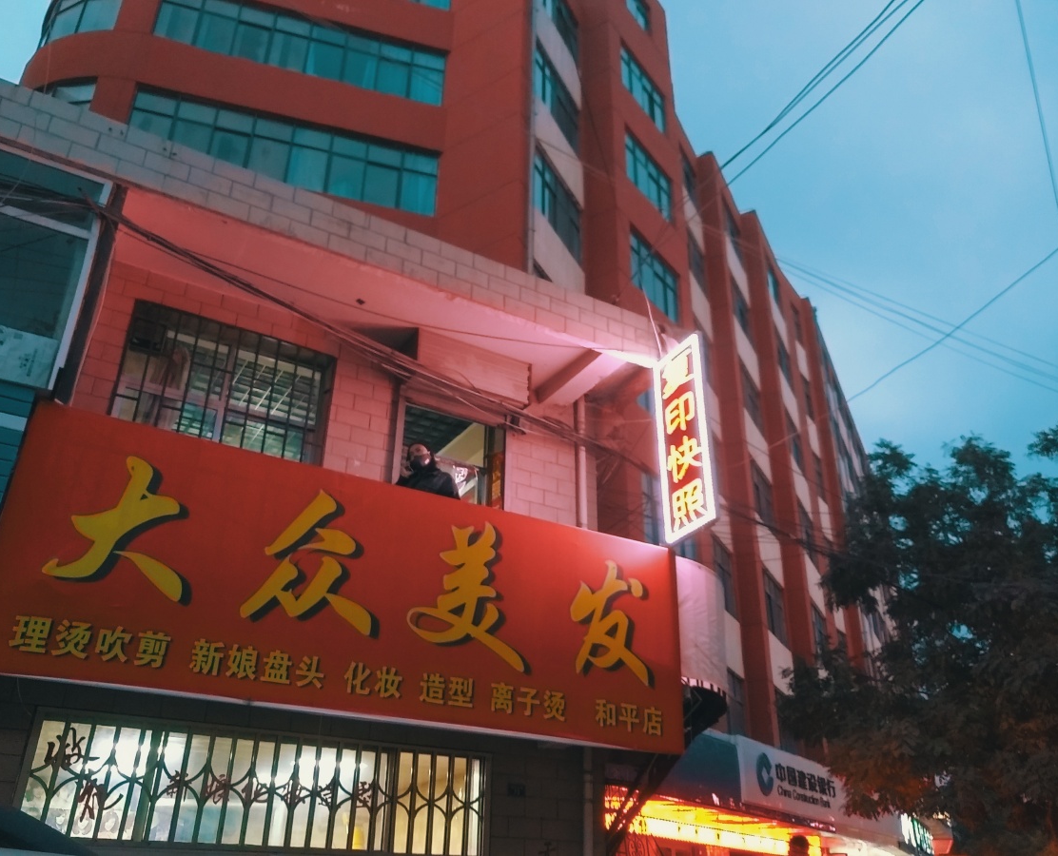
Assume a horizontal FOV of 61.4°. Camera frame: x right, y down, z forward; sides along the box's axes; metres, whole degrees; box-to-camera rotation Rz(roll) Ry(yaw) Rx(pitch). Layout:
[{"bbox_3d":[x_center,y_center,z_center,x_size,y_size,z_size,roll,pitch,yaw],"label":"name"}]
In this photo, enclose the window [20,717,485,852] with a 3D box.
[{"bbox_3d":[-1.950,2.895,7.074,3.660,0.820,0.120,16,-31,-26],"label":"window"}]

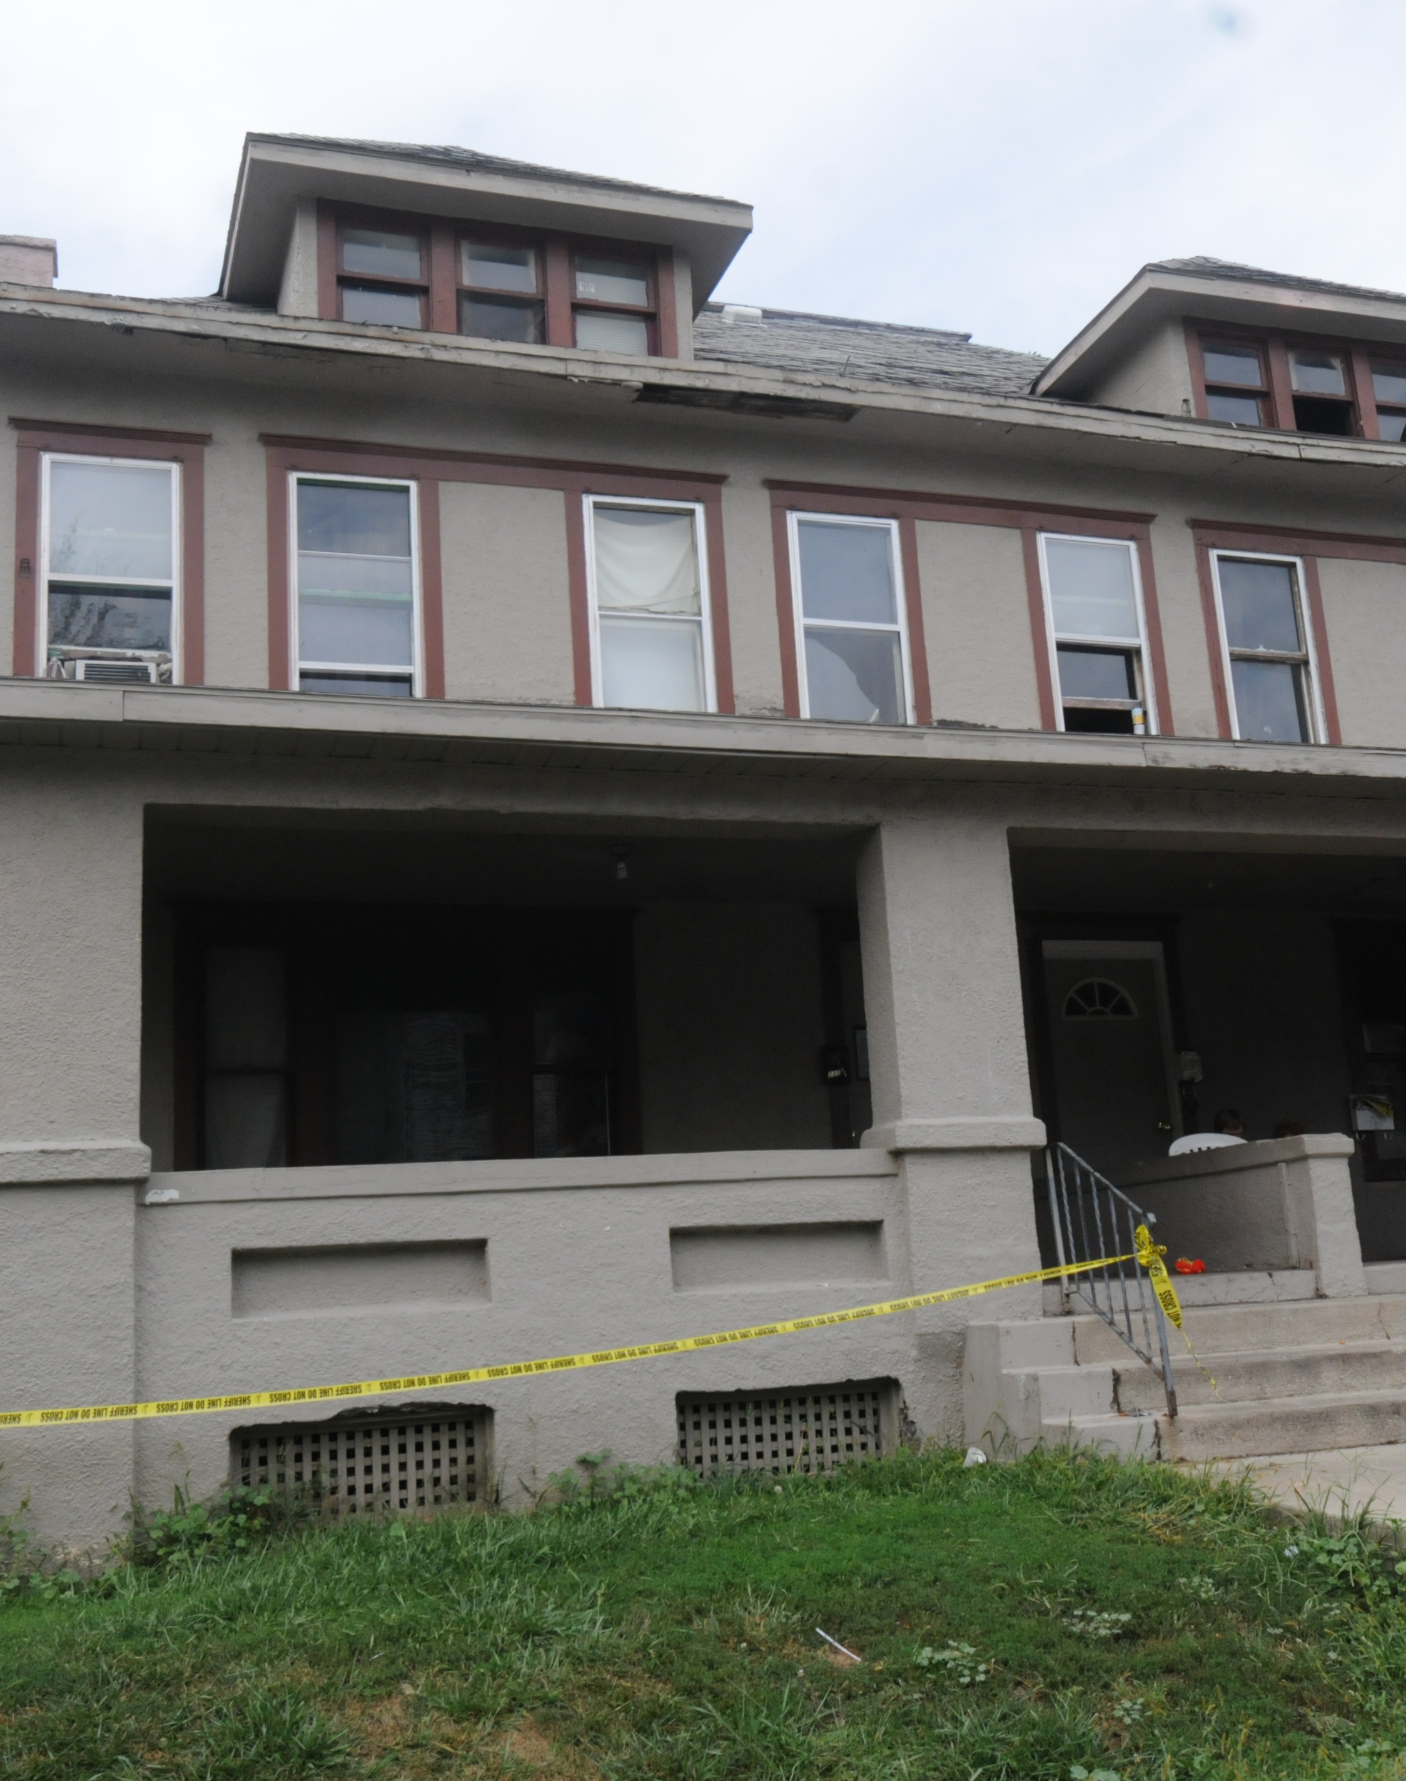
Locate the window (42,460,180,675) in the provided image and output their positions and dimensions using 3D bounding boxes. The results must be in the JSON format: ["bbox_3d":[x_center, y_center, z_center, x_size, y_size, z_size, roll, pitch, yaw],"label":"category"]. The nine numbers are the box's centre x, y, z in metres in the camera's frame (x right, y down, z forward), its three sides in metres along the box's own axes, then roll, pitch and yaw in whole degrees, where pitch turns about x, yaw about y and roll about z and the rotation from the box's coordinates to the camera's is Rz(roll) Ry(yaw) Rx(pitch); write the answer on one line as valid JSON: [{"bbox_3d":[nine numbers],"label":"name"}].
[{"bbox_3d":[-3.603,-1.902,10.873,0.822,1.563,0.140,1,-13,-18],"label":"window"}]

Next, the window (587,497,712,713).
[{"bbox_3d":[-0.350,-1.860,11.955,0.858,1.563,0.140,1,-13,-18],"label":"window"}]

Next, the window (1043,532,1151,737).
[{"bbox_3d":[2.784,-1.746,12.528,0.764,1.520,0.120,1,-13,-18],"label":"window"}]

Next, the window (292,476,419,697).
[{"bbox_3d":[-2.118,-1.826,10.968,0.772,1.520,0.120,1,-13,-18],"label":"window"}]

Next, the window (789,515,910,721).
[{"bbox_3d":[0.990,-1.775,11.957,0.790,1.520,0.120,1,-13,-18],"label":"window"}]

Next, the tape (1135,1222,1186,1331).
[{"bbox_3d":[1.911,1.610,7.440,0.212,0.440,0.120,1,-13,-18],"label":"tape"}]

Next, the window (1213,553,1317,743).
[{"bbox_3d":[4.266,-1.800,13.491,0.826,1.563,0.140,1,-13,-18],"label":"window"}]

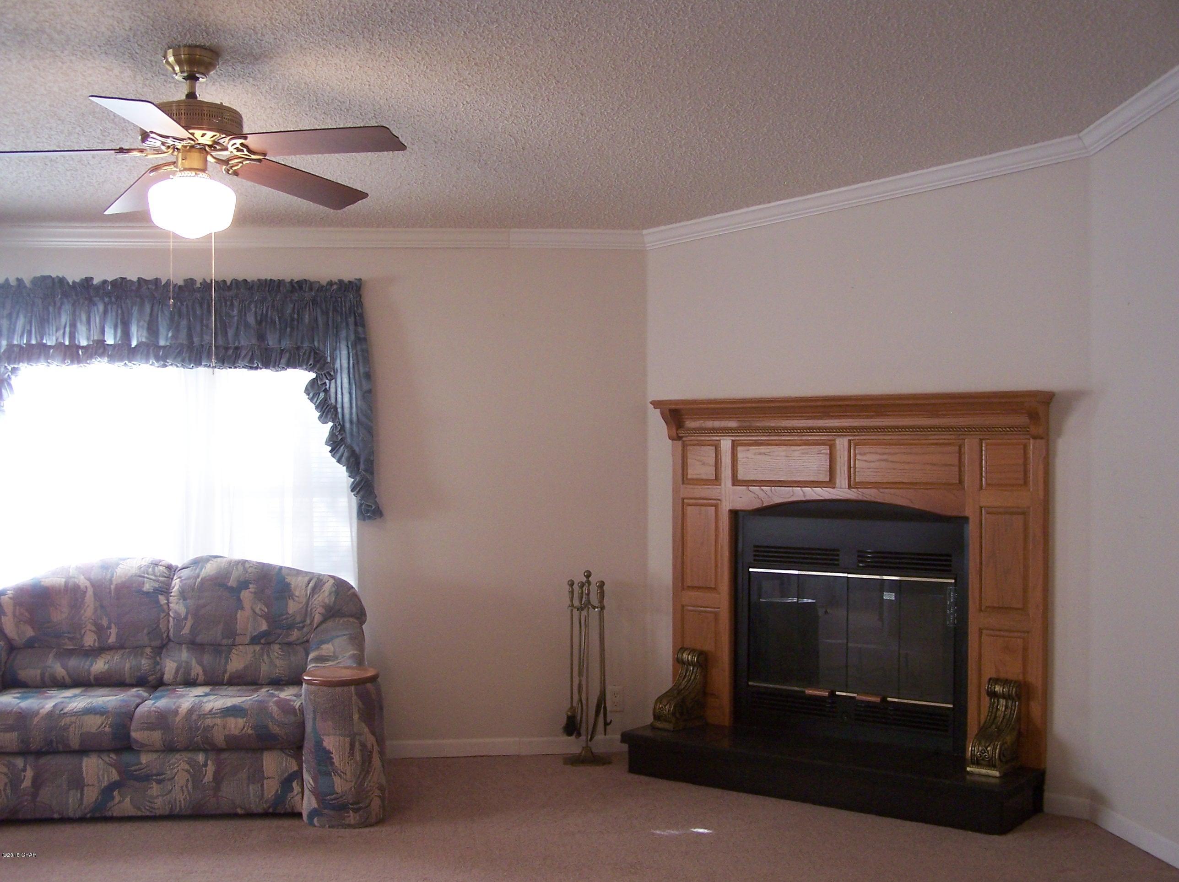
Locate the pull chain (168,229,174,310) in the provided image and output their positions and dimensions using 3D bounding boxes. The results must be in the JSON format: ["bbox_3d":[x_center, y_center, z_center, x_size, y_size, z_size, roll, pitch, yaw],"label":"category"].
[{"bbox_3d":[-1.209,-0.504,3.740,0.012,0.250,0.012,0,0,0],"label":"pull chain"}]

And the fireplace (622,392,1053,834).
[{"bbox_3d":[0.920,0.612,5.047,1.670,1.545,0.410,0,0,37],"label":"fireplace"}]

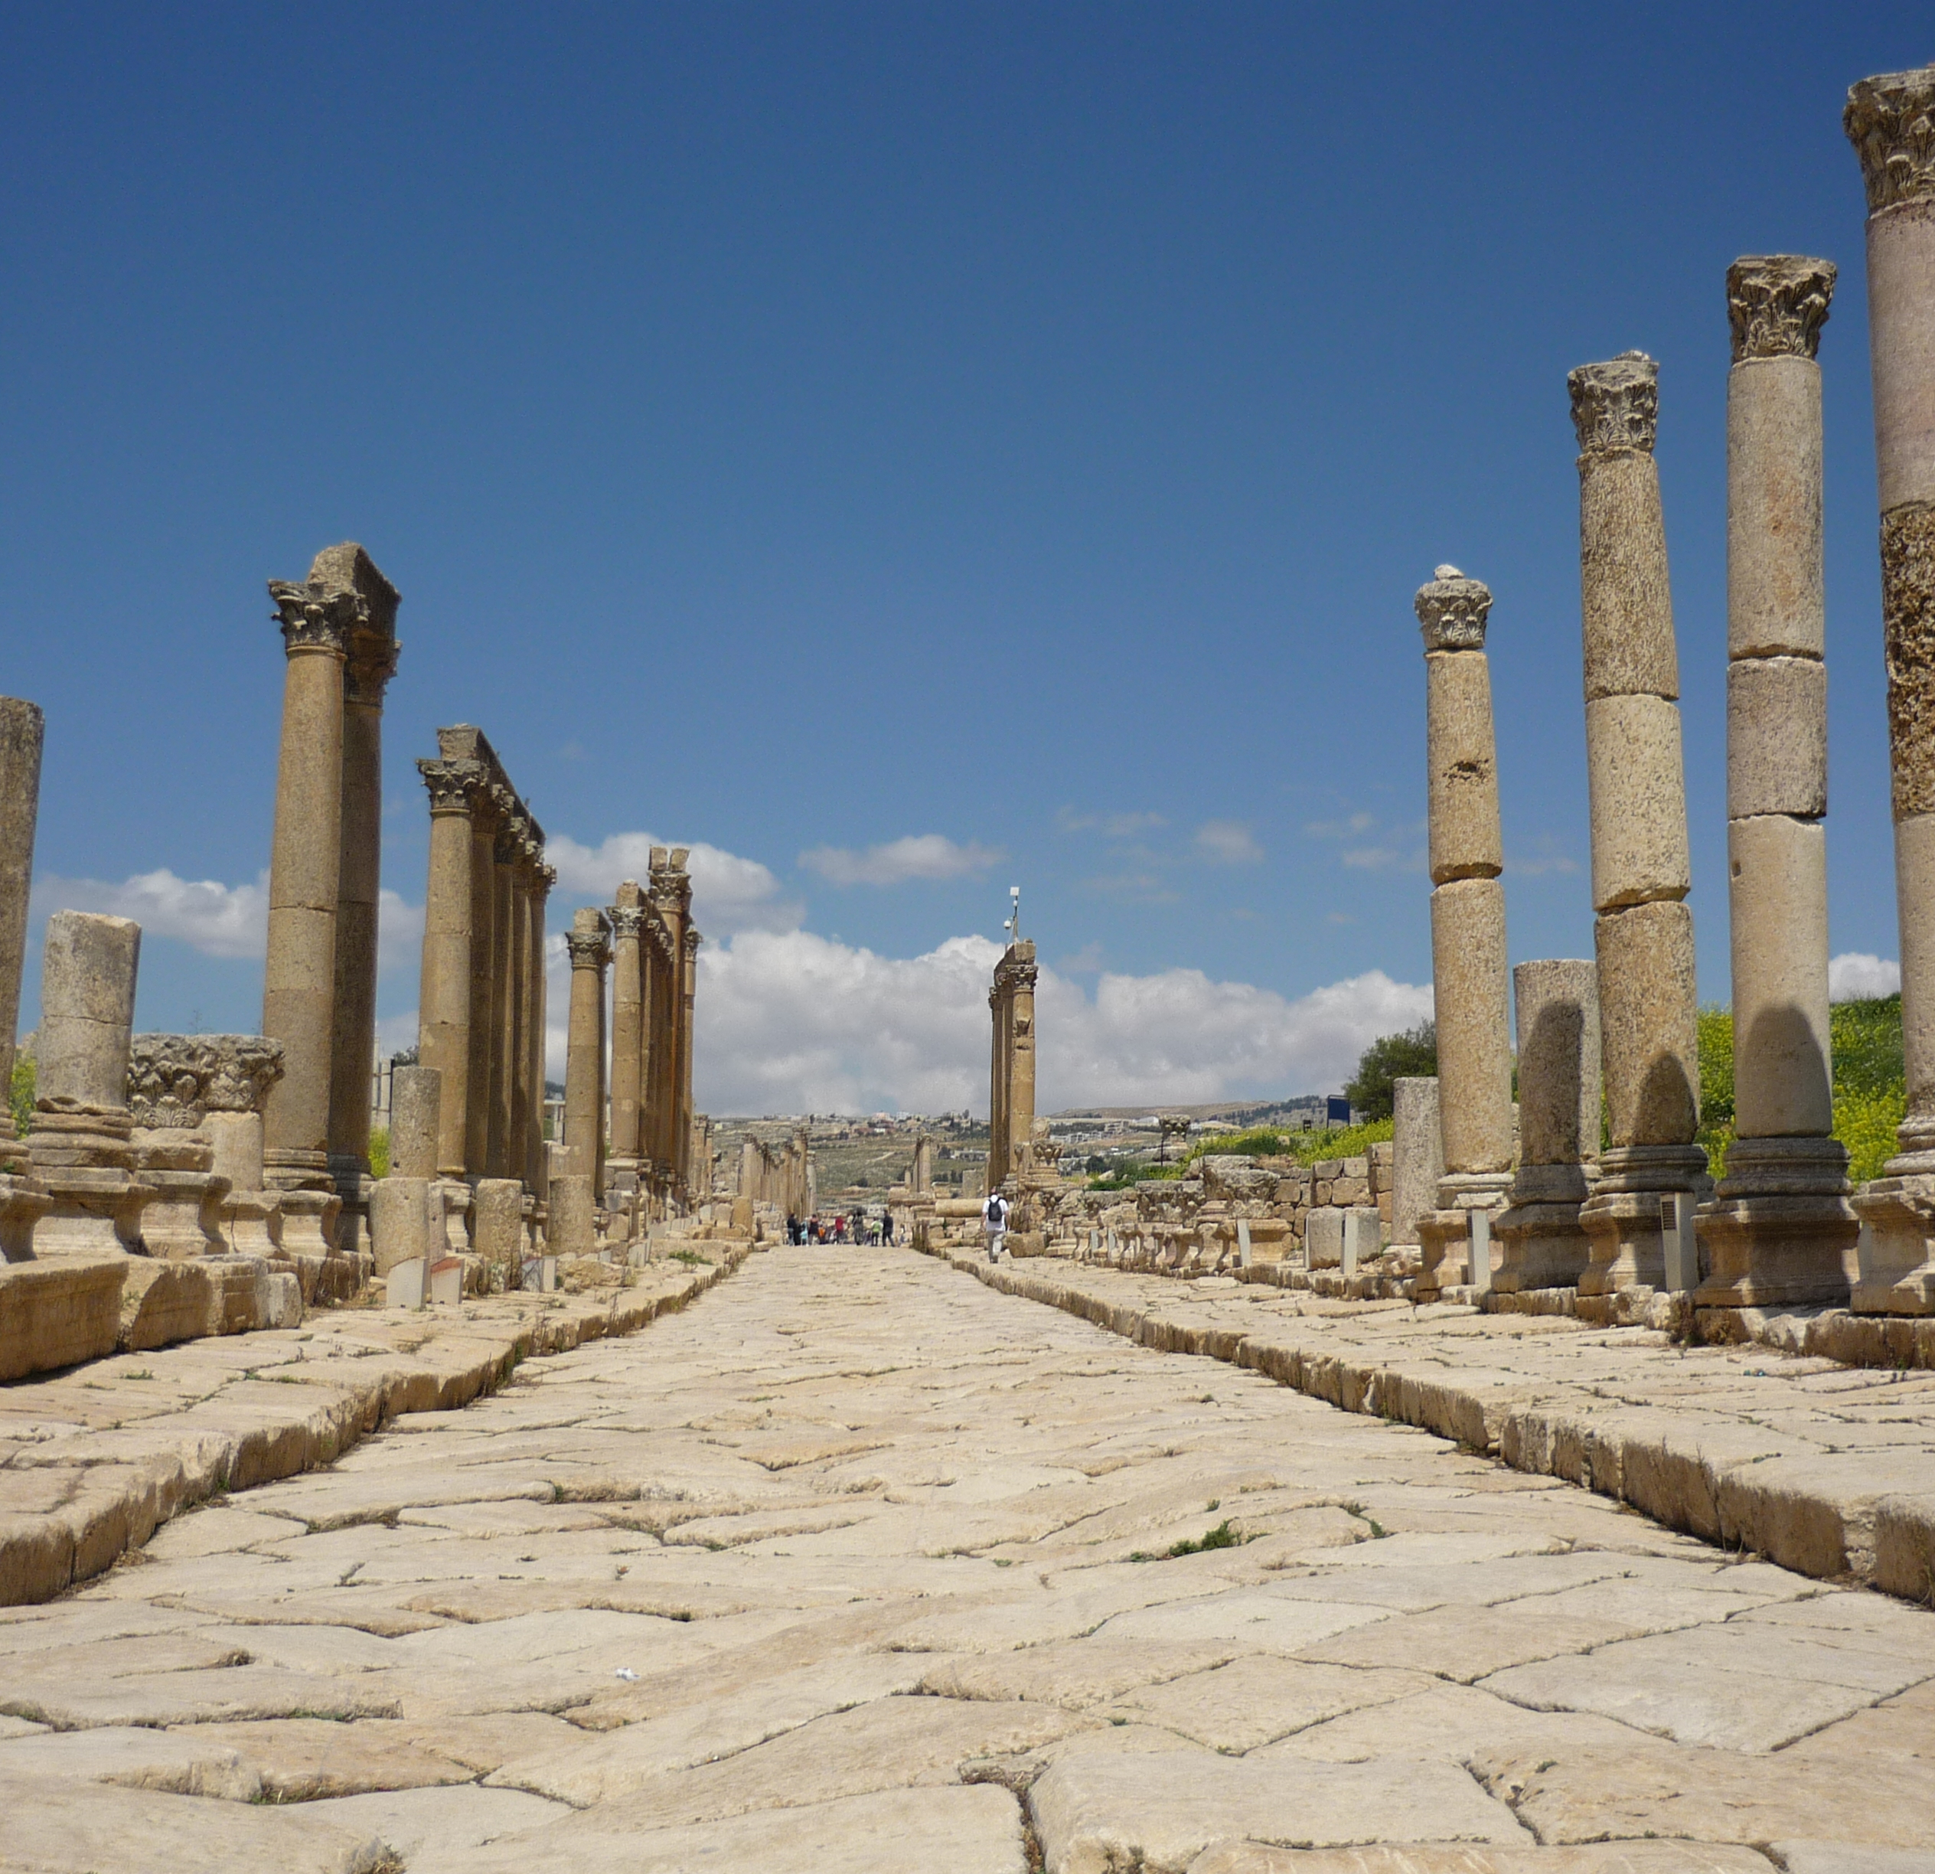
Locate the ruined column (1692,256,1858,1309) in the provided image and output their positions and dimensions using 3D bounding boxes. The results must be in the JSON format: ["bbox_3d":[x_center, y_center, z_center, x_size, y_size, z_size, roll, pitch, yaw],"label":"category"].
[{"bbox_3d":[7.178,-1.460,24.617,1.040,9.461,1.040,0,-6,-3],"label":"ruined column"}]

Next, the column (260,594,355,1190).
[{"bbox_3d":[-9.190,-0.718,38.170,1.150,8.598,1.150,0,-6,-3],"label":"column"}]

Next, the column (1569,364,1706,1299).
[{"bbox_3d":[6.862,-1.183,28.430,1.020,9.792,1.020,-1,-6,-3],"label":"column"}]

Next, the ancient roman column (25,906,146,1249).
[{"bbox_3d":[-7.459,1.236,23.090,1.000,2.872,1.000,1,-7,-3],"label":"ancient roman column"}]

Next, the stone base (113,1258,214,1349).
[{"bbox_3d":[-7.527,3.318,24.923,0.650,0.750,3.000,0,-6,-3],"label":"stone base"}]

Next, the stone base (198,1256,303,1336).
[{"bbox_3d":[-6.250,3.142,23.934,0.850,0.591,1.300,1,-7,-3],"label":"stone base"}]

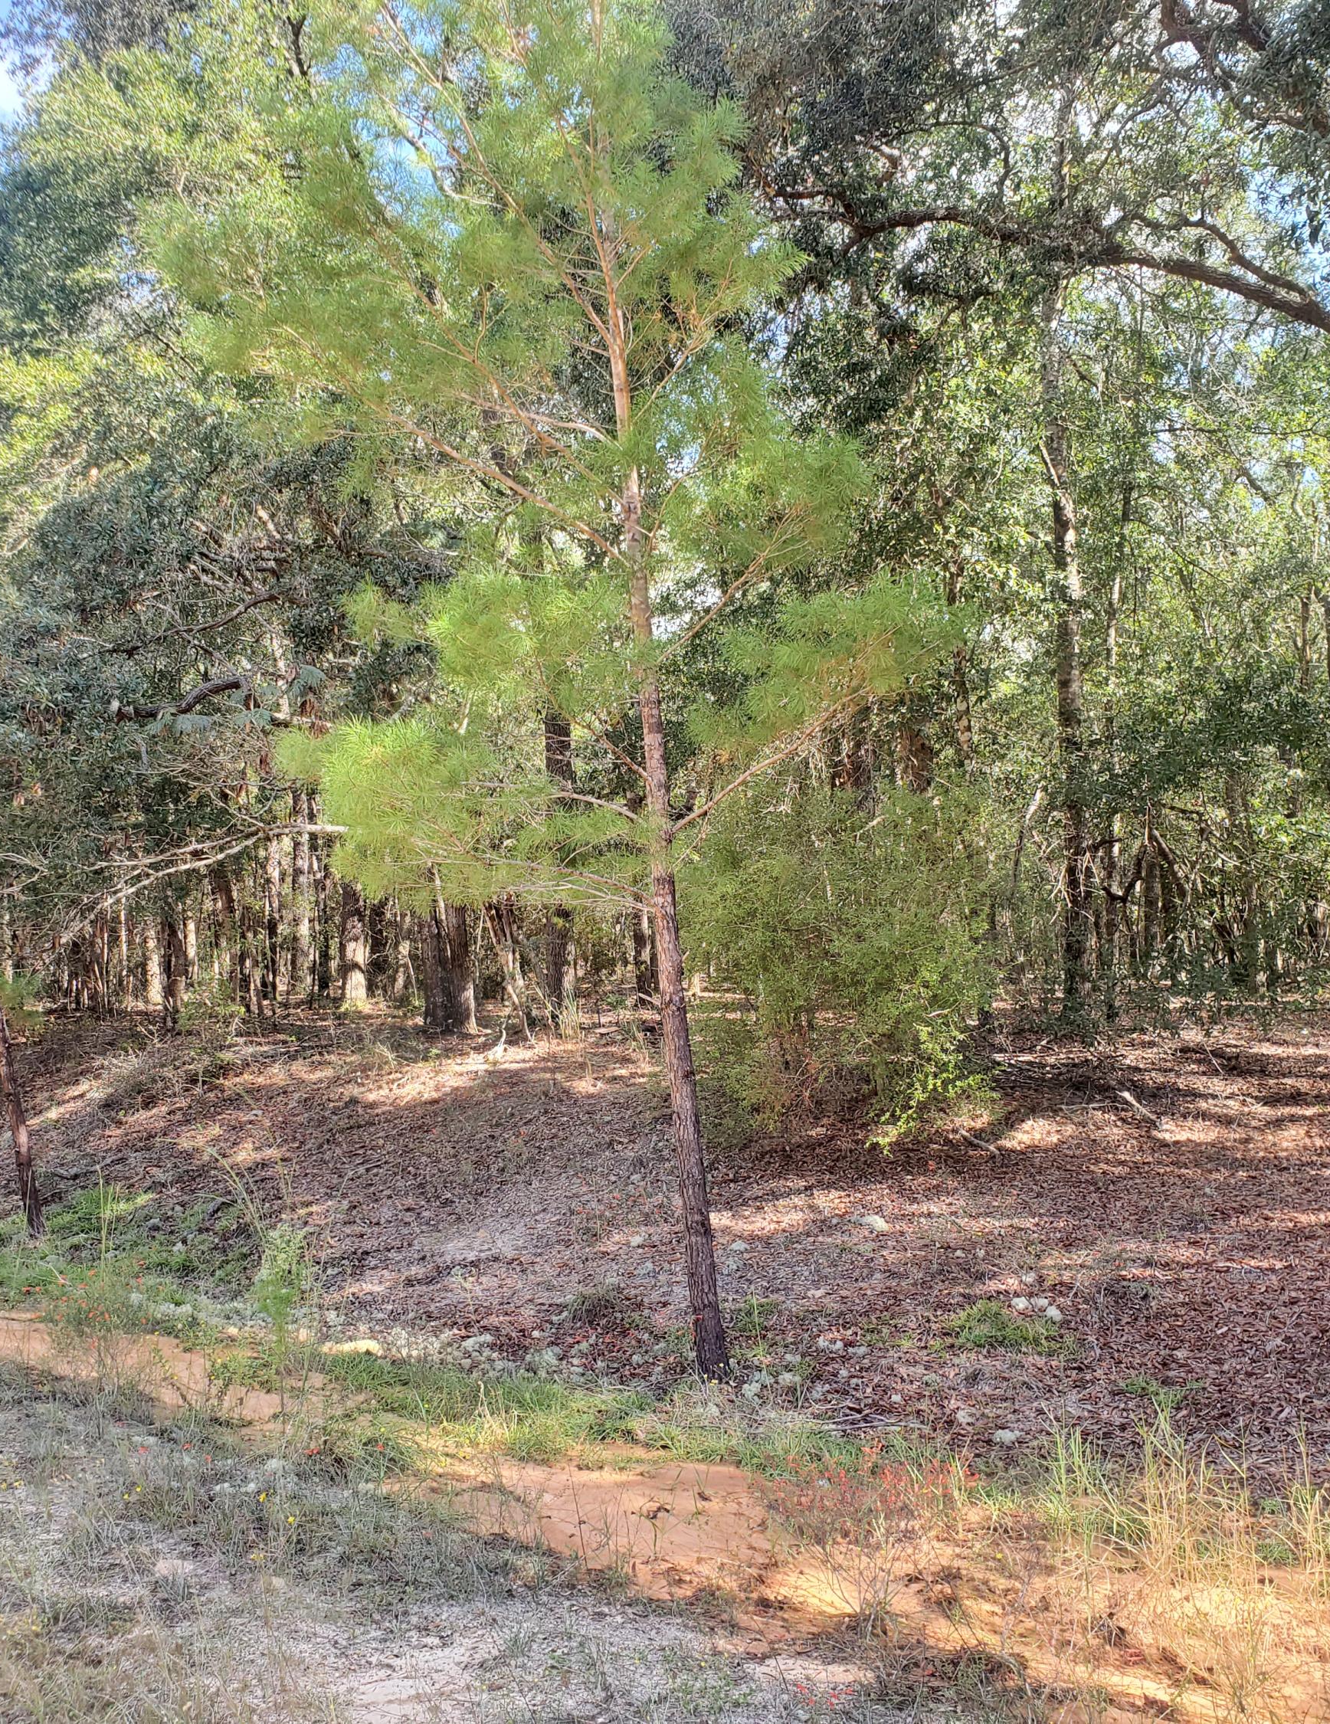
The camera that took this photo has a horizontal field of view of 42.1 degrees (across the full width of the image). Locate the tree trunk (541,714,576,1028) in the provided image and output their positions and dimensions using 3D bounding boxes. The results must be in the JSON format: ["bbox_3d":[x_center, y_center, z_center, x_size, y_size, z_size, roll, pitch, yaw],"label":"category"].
[{"bbox_3d":[-1.083,0.091,17.500,0.340,3.190,0.320,-1,-2,0],"label":"tree trunk"}]

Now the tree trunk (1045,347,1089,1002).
[{"bbox_3d":[4.437,-1.966,19.000,0.400,7.390,0.340,-1,-2,0],"label":"tree trunk"}]

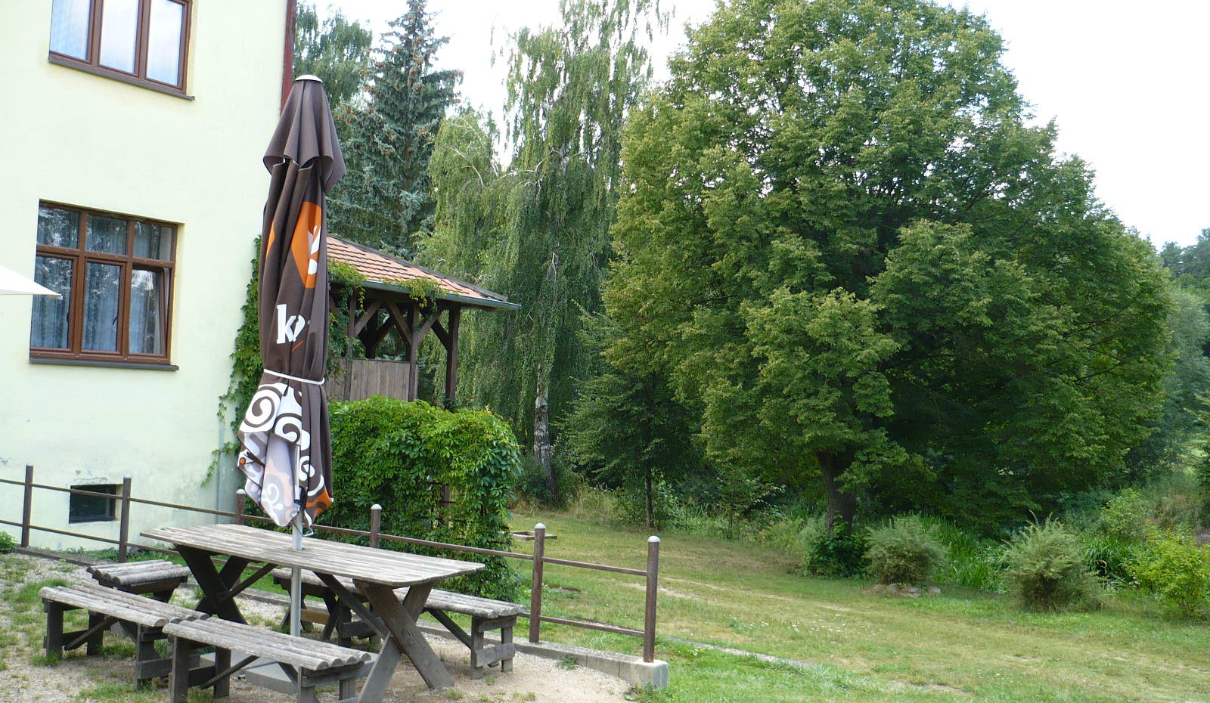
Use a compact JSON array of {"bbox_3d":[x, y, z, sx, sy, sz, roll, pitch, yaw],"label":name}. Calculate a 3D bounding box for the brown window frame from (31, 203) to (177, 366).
[{"bbox_3d":[-5.632,-0.712,13.844,0.130,1.690,1.730,0,-3,35],"label":"brown window frame"}]

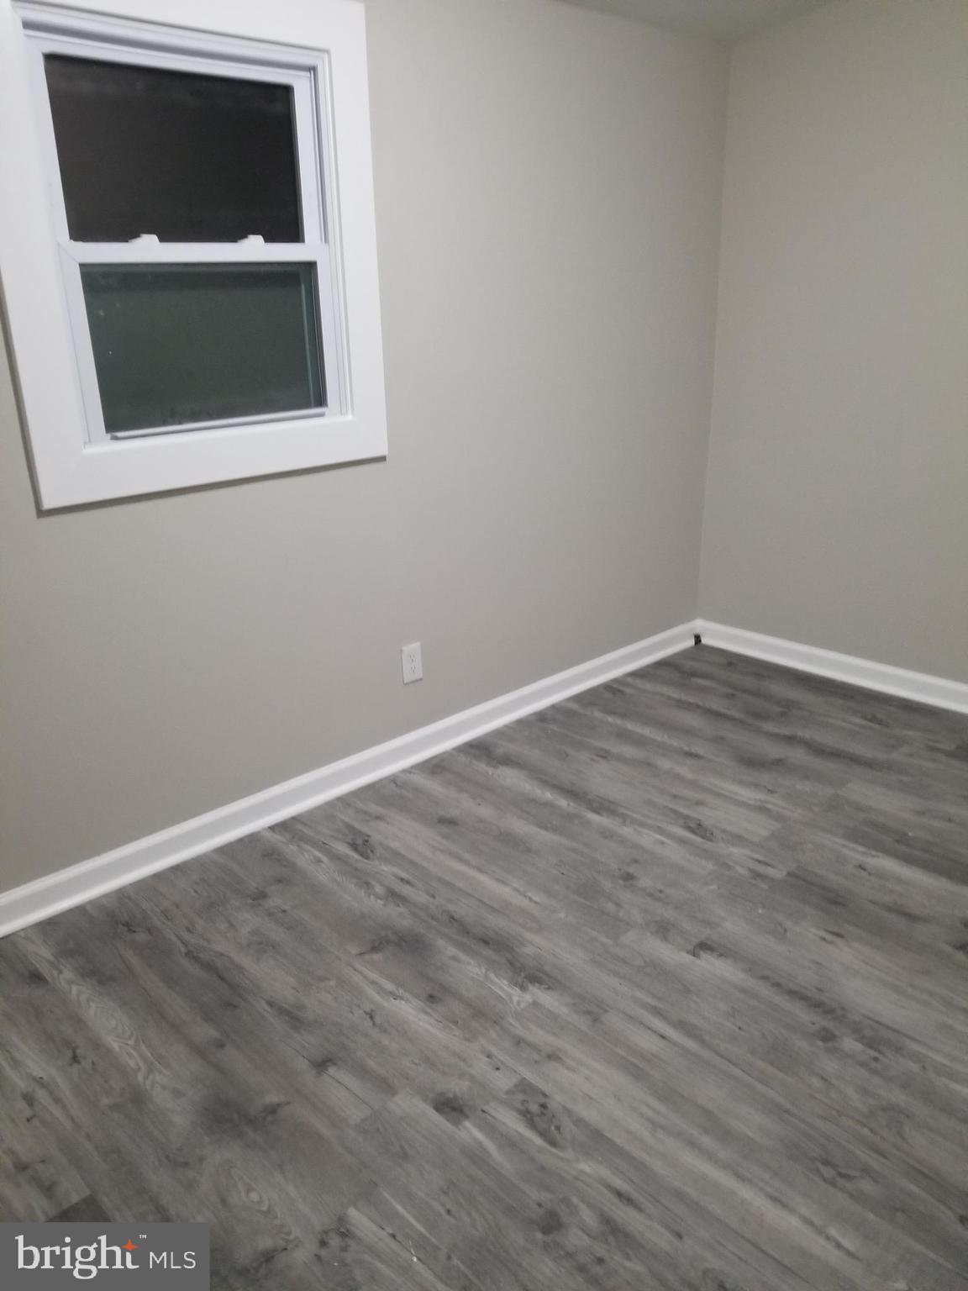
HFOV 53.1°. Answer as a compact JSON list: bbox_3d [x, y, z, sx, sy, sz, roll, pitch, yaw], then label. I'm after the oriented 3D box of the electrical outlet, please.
[{"bbox_3d":[-0.218,0.053,2.940,0.072,0.119,0.010,-19,26,-40],"label":"electrical outlet"}]

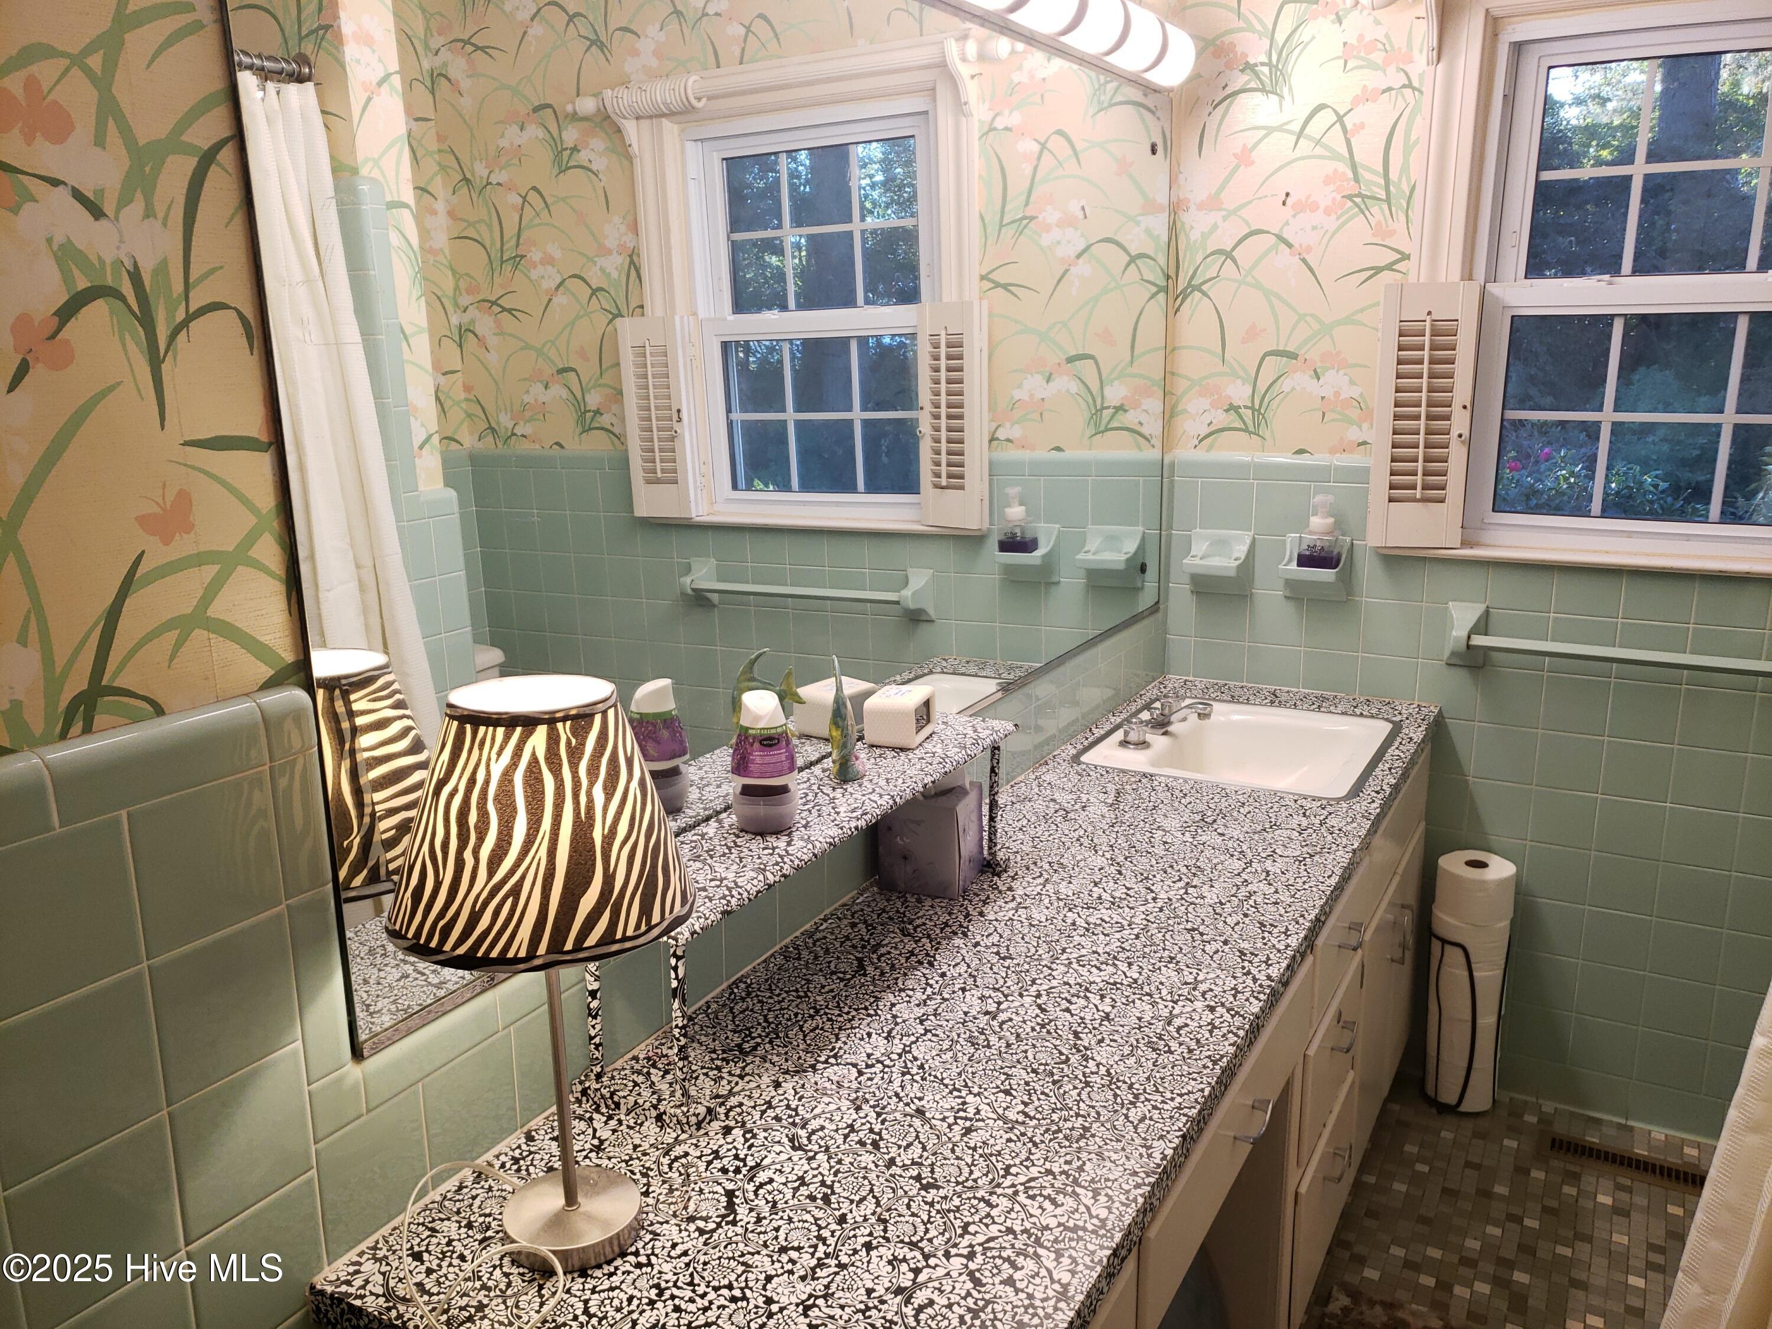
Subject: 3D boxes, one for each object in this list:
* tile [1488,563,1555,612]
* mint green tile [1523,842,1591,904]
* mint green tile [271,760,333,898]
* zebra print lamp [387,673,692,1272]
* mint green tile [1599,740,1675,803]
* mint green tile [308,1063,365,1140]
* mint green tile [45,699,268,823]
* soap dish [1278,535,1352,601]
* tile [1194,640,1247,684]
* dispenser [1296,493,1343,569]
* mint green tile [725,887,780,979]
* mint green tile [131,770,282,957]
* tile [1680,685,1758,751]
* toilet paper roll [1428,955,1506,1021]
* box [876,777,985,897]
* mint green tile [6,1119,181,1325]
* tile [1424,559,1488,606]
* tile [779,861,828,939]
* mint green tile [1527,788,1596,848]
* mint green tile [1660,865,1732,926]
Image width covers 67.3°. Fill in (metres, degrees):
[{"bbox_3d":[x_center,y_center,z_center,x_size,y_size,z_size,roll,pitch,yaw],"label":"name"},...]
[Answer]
[{"bbox_3d":[1.164,-0.146,2.437,0.108,0.100,0.010,7,15,29],"label":"tile"},{"bbox_3d":[1.266,0.395,2.508,0.108,0.108,0.010,7,15,29],"label":"mint green tile"},{"bbox_3d":[-0.431,0.117,0.975,0.010,0.104,0.041,7,15,28],"label":"mint green tile"},{"bbox_3d":[-0.253,0.233,1.004,0.221,0.439,0.221,7,15,28],"label":"zebra print lamp"},{"bbox_3d":[1.372,0.193,2.427,0.109,0.109,0.010,7,15,28],"label":"mint green tile"},{"bbox_3d":[-0.439,0.347,1.058,0.010,0.050,0.048,7,15,29],"label":"mint green tile"},{"bbox_3d":[-0.495,0.063,0.905,0.014,0.054,0.150,7,15,29],"label":"mint green tile"},{"bbox_3d":[0.830,-0.181,2.589,0.121,0.127,0.085,7,15,28],"label":"soap dish"},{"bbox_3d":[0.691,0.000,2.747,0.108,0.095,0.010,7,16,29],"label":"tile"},{"bbox_3d":[0.831,-0.252,2.537,0.071,0.145,0.056,7,16,29],"label":"dispenser"},{"bbox_3d":[-0.159,0.297,1.533,0.010,0.102,0.108,7,16,29],"label":"mint green tile"},{"bbox_3d":[-0.467,0.134,0.912,0.010,0.103,0.104,7,15,28],"label":"mint green tile"},{"bbox_3d":[1.453,0.097,2.328,0.108,0.108,0.010,7,15,29],"label":"tile"},{"bbox_3d":[1.130,0.618,2.575,0.112,0.103,0.112,7,15,28],"label":"toilet paper roll"},{"bbox_3d":[0.061,0.225,1.752,0.111,0.122,0.111,4,14,20],"label":"box"},{"bbox_3d":[-0.509,0.359,0.858,0.010,0.104,0.104,7,15,28],"label":"mint green tile"},{"bbox_3d":[1.085,-0.162,2.524,0.109,0.105,0.010,7,15,28],"label":"tile"},{"bbox_3d":[-0.104,0.269,1.593,0.010,0.103,0.107,7,15,28],"label":"tile"},{"bbox_3d":[1.265,0.288,2.483,0.108,0.108,0.010,7,15,29],"label":"mint green tile"},{"bbox_3d":[1.456,0.417,2.402,0.108,0.108,0.010,7,15,29],"label":"mint green tile"}]

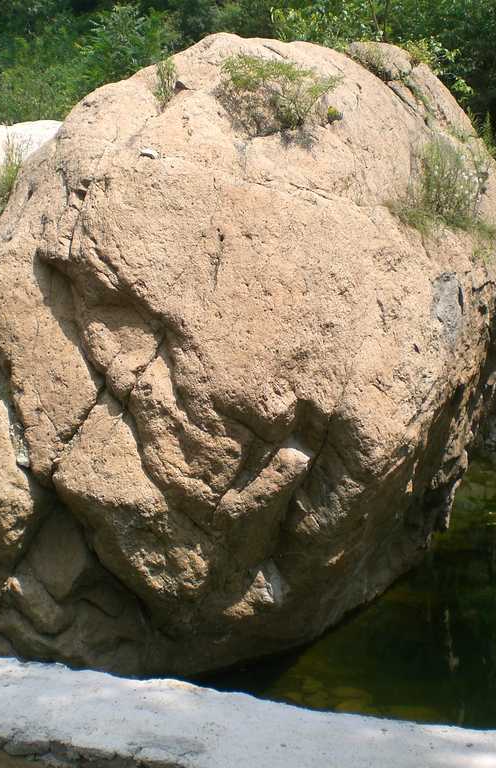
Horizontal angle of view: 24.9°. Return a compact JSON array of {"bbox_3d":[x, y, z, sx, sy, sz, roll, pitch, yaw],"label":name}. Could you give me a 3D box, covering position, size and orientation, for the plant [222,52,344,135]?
[{"bbox_3d":[0.256,-2.215,8.600,0.920,0.560,0.600,0,3,0],"label":"plant"}]

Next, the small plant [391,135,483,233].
[{"bbox_3d":[1.409,-1.498,8.400,0.680,0.700,0.500,0,3,0],"label":"small plant"}]

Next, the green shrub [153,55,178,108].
[{"bbox_3d":[-0.661,-2.387,8.900,0.190,0.400,0.200,0,3,0],"label":"green shrub"}]

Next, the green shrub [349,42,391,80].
[{"bbox_3d":[1.027,-2.726,9.500,0.360,0.310,0.320,0,3,0],"label":"green shrub"}]

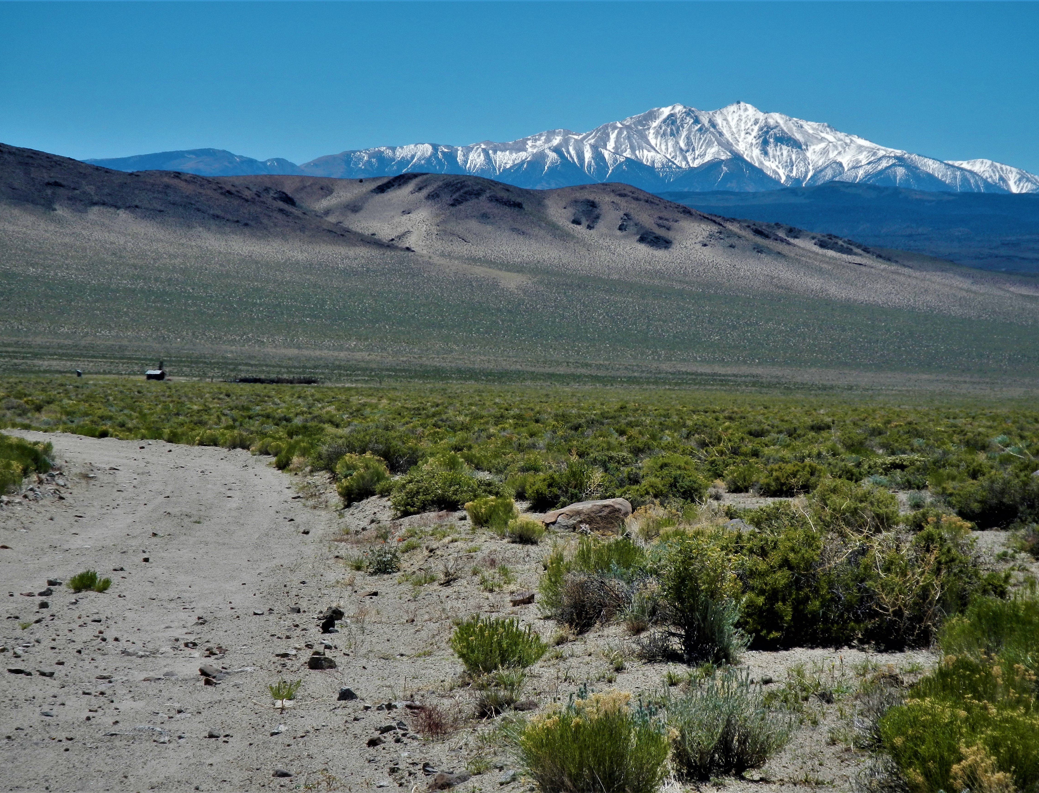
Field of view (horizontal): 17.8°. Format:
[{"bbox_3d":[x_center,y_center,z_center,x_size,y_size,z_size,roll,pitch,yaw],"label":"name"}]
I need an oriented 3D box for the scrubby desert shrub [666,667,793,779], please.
[{"bbox_3d":[0.829,1.288,13.125,0.495,0.443,0.440,0,0,0],"label":"scrubby desert shrub"}]

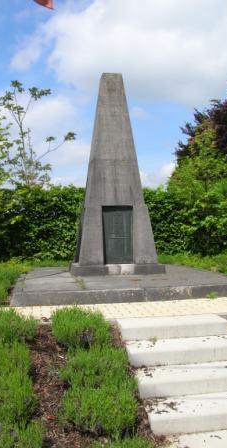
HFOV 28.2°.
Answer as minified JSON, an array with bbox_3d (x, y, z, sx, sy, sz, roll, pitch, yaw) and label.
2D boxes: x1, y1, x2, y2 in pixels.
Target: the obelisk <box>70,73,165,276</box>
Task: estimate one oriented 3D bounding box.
[{"bbox_3d":[-0.010,-1.030,9.300,1.760,4.030,1.580,-1,0,-7],"label":"obelisk"}]

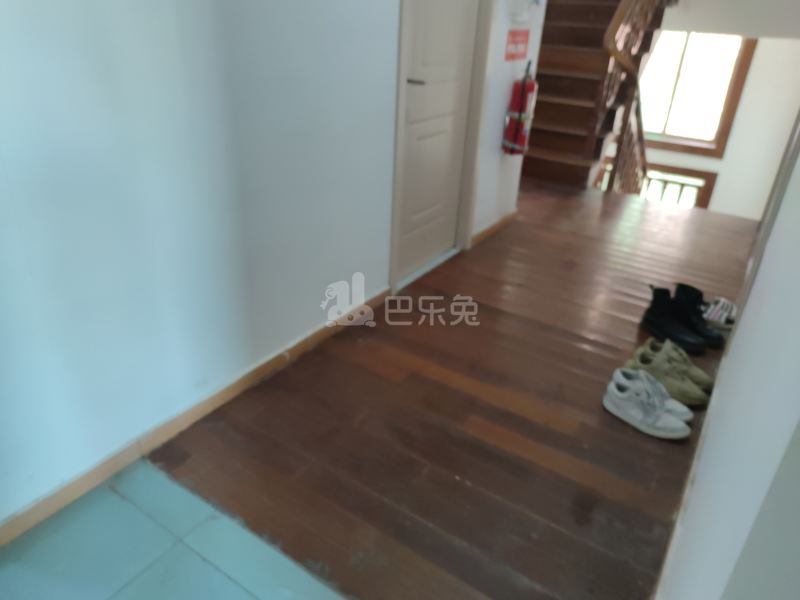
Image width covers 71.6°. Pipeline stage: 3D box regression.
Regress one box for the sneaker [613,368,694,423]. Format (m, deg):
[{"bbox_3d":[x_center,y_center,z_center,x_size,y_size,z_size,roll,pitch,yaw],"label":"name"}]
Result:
[{"bbox_3d":[0.936,0.328,2.025,0.108,0.118,0.290,-23,37,-39],"label":"sneaker"}]

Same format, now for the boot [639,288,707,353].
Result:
[{"bbox_3d":[1.113,0.089,2.230,0.100,0.172,0.277,-14,32,-29],"label":"boot"}]

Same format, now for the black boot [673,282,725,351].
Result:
[{"bbox_3d":[1.316,0.075,2.448,0.105,0.196,0.275,-18,34,-33],"label":"black boot"}]

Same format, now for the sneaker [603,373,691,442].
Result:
[{"bbox_3d":[0.871,0.365,1.947,0.295,0.120,0.110,26,36,37],"label":"sneaker"}]

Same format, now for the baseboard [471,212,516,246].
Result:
[{"bbox_3d":[0.603,-0.471,3.572,0.018,0.060,0.670,19,32,29],"label":"baseboard"}]

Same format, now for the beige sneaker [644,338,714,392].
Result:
[{"bbox_3d":[1.111,0.238,2.201,0.110,0.124,0.290,-22,36,-38],"label":"beige sneaker"}]

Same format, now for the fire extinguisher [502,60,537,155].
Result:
[{"bbox_3d":[0.694,-1.091,3.172,0.145,0.485,0.145,19,32,29],"label":"fire extinguisher"}]

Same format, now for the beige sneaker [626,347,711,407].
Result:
[{"bbox_3d":[1.032,0.283,2.110,0.110,0.124,0.295,-22,36,-38],"label":"beige sneaker"}]

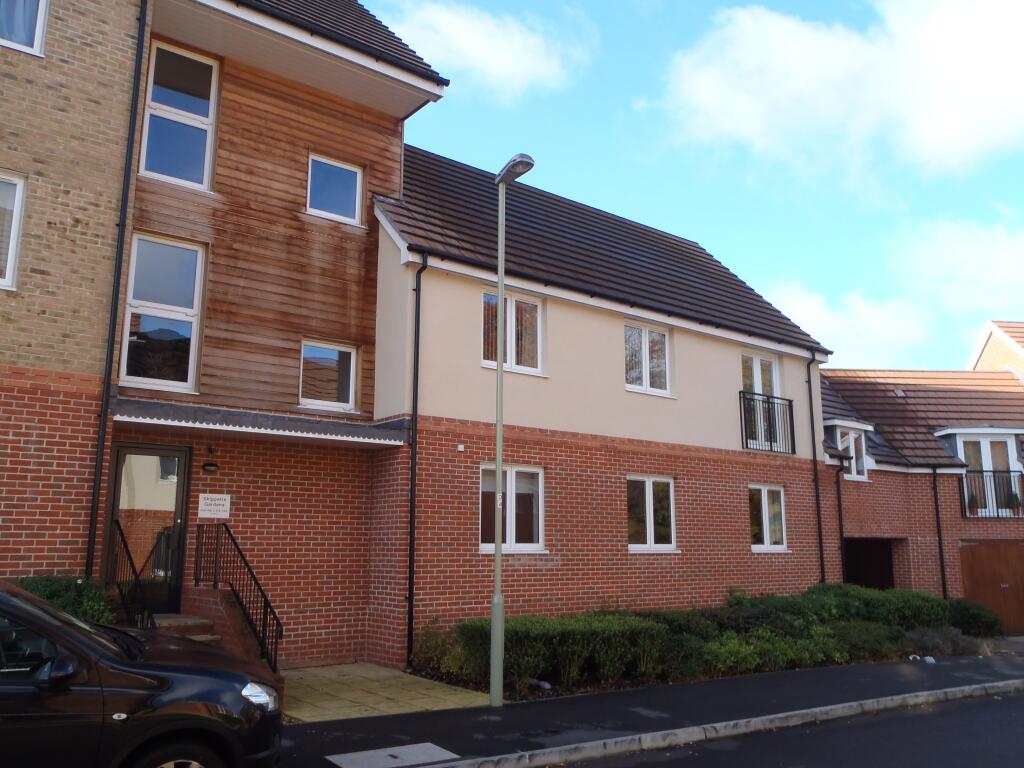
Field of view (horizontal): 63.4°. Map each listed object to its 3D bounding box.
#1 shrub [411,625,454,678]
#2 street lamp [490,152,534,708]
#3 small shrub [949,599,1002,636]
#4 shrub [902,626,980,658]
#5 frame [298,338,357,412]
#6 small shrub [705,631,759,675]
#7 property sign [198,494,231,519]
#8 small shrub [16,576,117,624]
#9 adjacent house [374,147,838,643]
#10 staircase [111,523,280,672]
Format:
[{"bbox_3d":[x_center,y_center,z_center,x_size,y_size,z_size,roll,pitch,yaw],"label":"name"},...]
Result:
[{"bbox_3d":[-1.034,3.473,10.842,0.580,0.603,0.550,9,-14,-37],"label":"shrub"},{"bbox_3d":[0.013,0.370,9.049,0.260,6.070,0.740,9,-14,-37],"label":"street lamp"},{"bbox_3d":[10.629,5.351,19.079,1.300,0.783,1.150,9,-14,-37],"label":"small shrub"},{"bbox_3d":[7.637,4.575,14.746,1.250,0.451,1.000,9,-14,-37],"label":"shrub"},{"bbox_3d":[-2.671,-0.115,12.100,0.860,0.980,0.100,9,-14,-37],"label":"frame"},{"bbox_3d":[3.139,3.838,11.904,0.760,0.536,0.700,9,-14,-37],"label":"small shrub"},{"bbox_3d":[-3.851,1.591,10.755,0.430,0.300,0.020,9,-14,-37],"label":"property sign"},{"bbox_3d":[-4.497,2.415,8.014,1.200,1.100,1.000,9,-14,-37],"label":"small shrub"},{"bbox_3d":[0.653,0.320,17.734,10.950,9.700,7.400,9,-14,-37],"label":"adjacent house"},{"bbox_3d":[-3.580,2.435,8.920,1.420,1.950,2.850,9,-14,-37],"label":"staircase"}]

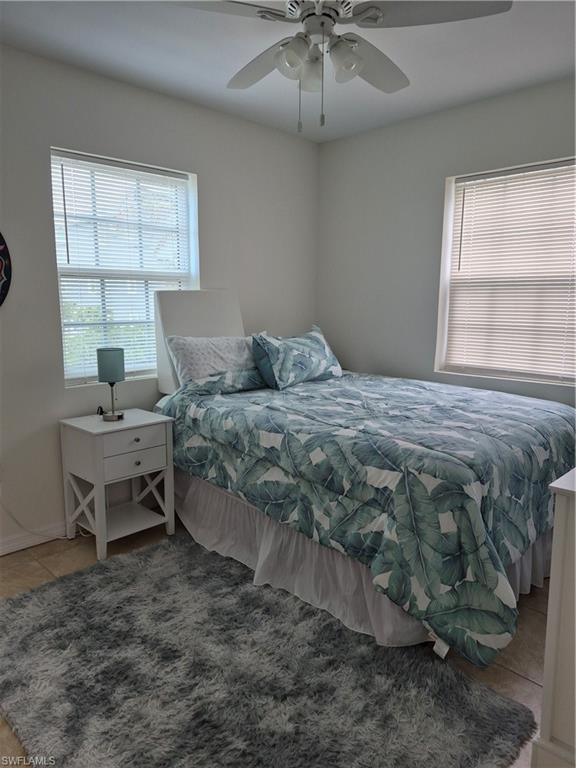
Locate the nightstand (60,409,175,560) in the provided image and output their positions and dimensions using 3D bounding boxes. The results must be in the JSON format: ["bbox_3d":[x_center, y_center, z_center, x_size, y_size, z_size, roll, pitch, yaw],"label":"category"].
[{"bbox_3d":[-0.924,0.525,2.804,0.383,0.662,0.447,10,14,44],"label":"nightstand"}]

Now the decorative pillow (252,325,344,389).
[{"bbox_3d":[0.087,-0.201,3.483,0.192,0.423,0.665,-28,-11,40],"label":"decorative pillow"}]

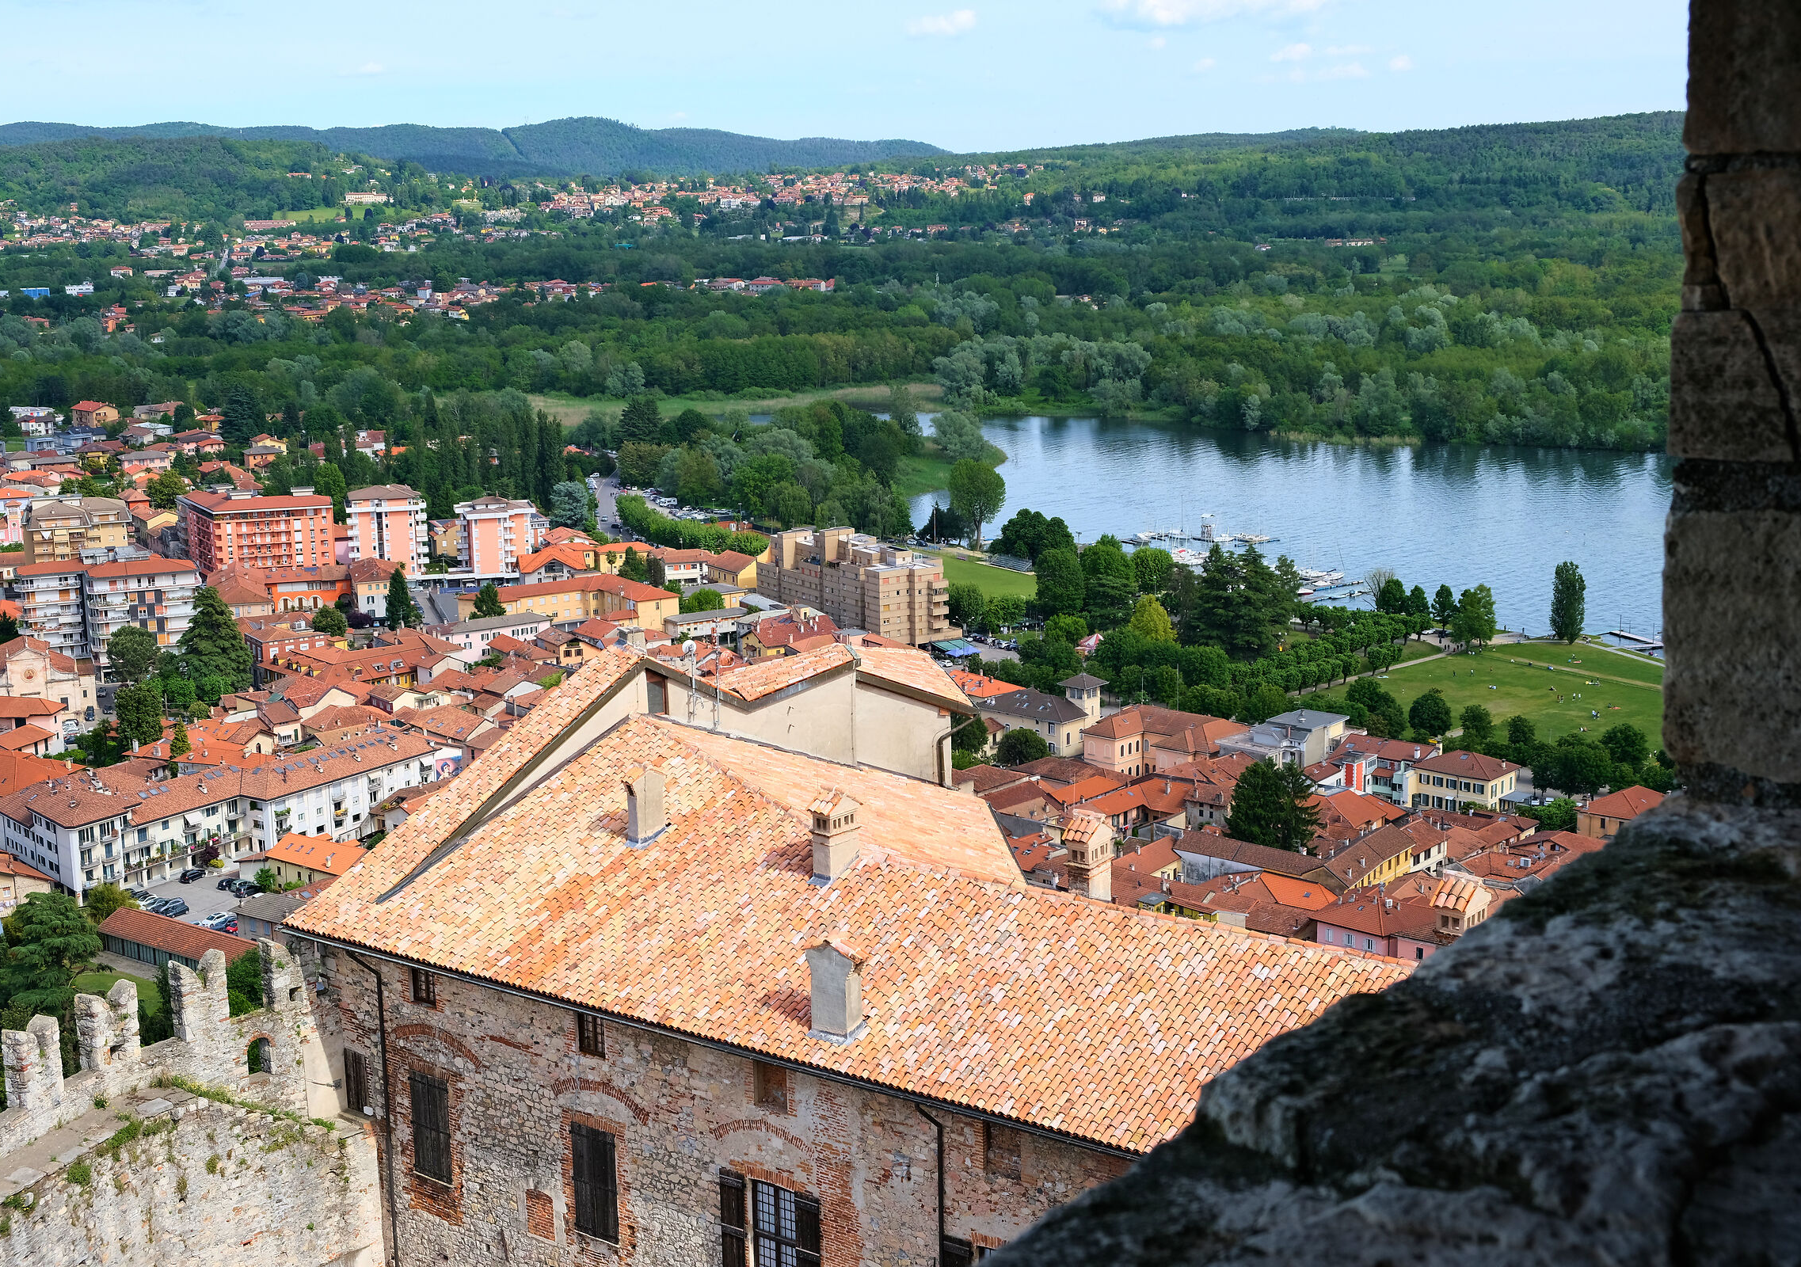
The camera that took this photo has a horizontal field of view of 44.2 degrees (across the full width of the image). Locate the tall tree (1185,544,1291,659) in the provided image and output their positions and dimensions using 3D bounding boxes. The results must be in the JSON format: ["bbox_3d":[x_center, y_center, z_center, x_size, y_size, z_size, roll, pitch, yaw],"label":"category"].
[{"bbox_3d":[78.418,-8.337,513.368,24.000,25.500,21.000,1,12,9],"label":"tall tree"}]

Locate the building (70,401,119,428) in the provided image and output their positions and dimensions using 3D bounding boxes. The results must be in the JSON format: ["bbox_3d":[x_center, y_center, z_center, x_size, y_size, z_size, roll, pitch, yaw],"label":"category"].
[{"bbox_3d":[-375.010,-101.480,1032.130,12.500,11.200,20.500,-11,15,-43],"label":"building"}]

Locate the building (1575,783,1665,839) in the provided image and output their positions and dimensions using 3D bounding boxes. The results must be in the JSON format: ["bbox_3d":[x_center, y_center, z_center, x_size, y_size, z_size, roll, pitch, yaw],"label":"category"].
[{"bbox_3d":[109.050,27.580,331.910,10.800,8.600,17.000,9,14,40],"label":"building"}]

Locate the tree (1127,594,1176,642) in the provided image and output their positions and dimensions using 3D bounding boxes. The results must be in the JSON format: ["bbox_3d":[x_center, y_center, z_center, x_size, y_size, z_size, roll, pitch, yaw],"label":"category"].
[{"bbox_3d":[58.638,-2.687,517.630,10.800,13.300,10.500,0,12,6],"label":"tree"}]

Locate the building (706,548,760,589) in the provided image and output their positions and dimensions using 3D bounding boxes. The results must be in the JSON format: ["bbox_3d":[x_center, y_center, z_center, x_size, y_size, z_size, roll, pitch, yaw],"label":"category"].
[{"bbox_3d":[-41.383,-16.588,579.234,11.200,8.600,17.200,-8,14,-31],"label":"building"}]

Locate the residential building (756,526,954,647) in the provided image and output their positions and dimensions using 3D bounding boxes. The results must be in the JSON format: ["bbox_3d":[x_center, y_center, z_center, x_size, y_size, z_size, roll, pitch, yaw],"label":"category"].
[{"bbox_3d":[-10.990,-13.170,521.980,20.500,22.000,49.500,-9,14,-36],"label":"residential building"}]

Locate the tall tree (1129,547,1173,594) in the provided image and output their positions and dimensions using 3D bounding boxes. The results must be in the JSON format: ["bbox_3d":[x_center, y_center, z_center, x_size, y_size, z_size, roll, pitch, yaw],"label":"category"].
[{"bbox_3d":[62.390,-14.510,550.770,10.500,13.000,10.500,-1,12,0],"label":"tall tree"}]

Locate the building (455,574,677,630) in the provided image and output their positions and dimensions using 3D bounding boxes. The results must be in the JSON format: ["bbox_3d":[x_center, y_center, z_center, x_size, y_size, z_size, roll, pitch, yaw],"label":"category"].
[{"bbox_3d":[-77.940,-6.652,523.195,40.000,10.300,32.500,-9,13,-34],"label":"building"}]

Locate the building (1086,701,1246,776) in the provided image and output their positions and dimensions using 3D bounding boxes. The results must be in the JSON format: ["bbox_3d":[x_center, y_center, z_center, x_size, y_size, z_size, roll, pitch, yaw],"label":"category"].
[{"bbox_3d":[44.483,19.775,372.666,24.000,12.200,16.300,9,15,42],"label":"building"}]

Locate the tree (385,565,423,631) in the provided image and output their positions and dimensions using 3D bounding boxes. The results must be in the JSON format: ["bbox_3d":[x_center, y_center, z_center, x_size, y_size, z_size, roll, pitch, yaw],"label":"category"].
[{"bbox_3d":[-117.521,-8.318,521.009,8.200,15.200,8.000,-4,12,-13],"label":"tree"}]

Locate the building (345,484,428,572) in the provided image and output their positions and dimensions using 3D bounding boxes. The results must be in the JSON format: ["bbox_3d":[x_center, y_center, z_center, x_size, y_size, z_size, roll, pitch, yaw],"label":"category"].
[{"bbox_3d":[-138.160,-26.410,593.820,20.500,25.000,16.000,-5,12,-20],"label":"building"}]

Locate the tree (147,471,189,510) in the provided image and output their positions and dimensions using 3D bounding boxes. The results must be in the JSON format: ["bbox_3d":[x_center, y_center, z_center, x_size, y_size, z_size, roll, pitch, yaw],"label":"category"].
[{"bbox_3d":[-238.549,-45.134,721.417,13.000,15.000,13.000,-5,12,-18],"label":"tree"}]

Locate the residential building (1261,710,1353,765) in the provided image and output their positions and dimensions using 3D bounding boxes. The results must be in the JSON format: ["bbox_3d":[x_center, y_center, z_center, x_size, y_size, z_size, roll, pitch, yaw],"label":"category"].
[{"bbox_3d":[68.540,19.020,376.700,10.400,9.300,13.200,9,14,40],"label":"residential building"}]

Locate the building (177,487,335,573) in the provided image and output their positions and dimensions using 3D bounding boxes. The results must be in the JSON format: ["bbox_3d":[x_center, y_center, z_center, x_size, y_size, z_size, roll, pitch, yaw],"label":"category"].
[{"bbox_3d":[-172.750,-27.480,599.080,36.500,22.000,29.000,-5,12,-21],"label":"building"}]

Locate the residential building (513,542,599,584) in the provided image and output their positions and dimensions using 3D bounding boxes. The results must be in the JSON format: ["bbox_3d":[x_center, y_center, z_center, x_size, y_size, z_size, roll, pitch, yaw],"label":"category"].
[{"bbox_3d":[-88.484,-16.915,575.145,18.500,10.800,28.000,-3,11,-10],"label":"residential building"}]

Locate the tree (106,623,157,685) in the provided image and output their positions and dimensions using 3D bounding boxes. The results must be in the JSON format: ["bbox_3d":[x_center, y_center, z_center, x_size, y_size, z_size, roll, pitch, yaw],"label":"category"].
[{"bbox_3d":[-157.690,5.480,455.530,10.900,13.800,10.900,-1,12,0],"label":"tree"}]

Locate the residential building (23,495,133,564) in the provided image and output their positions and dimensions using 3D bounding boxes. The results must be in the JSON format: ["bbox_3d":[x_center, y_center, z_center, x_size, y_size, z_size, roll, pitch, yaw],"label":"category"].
[{"bbox_3d":[-230.837,-27.081,620.921,26.500,18.000,17.000,-7,12,-26],"label":"residential building"}]

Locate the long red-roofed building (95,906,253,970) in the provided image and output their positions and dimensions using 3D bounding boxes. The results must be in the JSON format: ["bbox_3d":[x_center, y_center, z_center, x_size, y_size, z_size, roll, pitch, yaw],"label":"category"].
[{"bbox_3d":[-96.302,41.716,294.918,27.600,3.900,6.100,7,14,35],"label":"long red-roofed building"}]

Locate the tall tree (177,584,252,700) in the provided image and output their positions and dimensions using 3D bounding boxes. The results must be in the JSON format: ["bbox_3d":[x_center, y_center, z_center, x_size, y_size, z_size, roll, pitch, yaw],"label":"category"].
[{"bbox_3d":[-138.982,2.589,449.832,14.300,22.500,14.300,-4,12,-17],"label":"tall tree"}]

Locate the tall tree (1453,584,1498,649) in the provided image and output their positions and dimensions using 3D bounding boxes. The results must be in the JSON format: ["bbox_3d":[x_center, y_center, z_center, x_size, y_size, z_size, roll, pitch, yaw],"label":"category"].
[{"bbox_3d":[126.347,-3.424,485.965,10.000,14.300,10.000,2,11,15],"label":"tall tree"}]

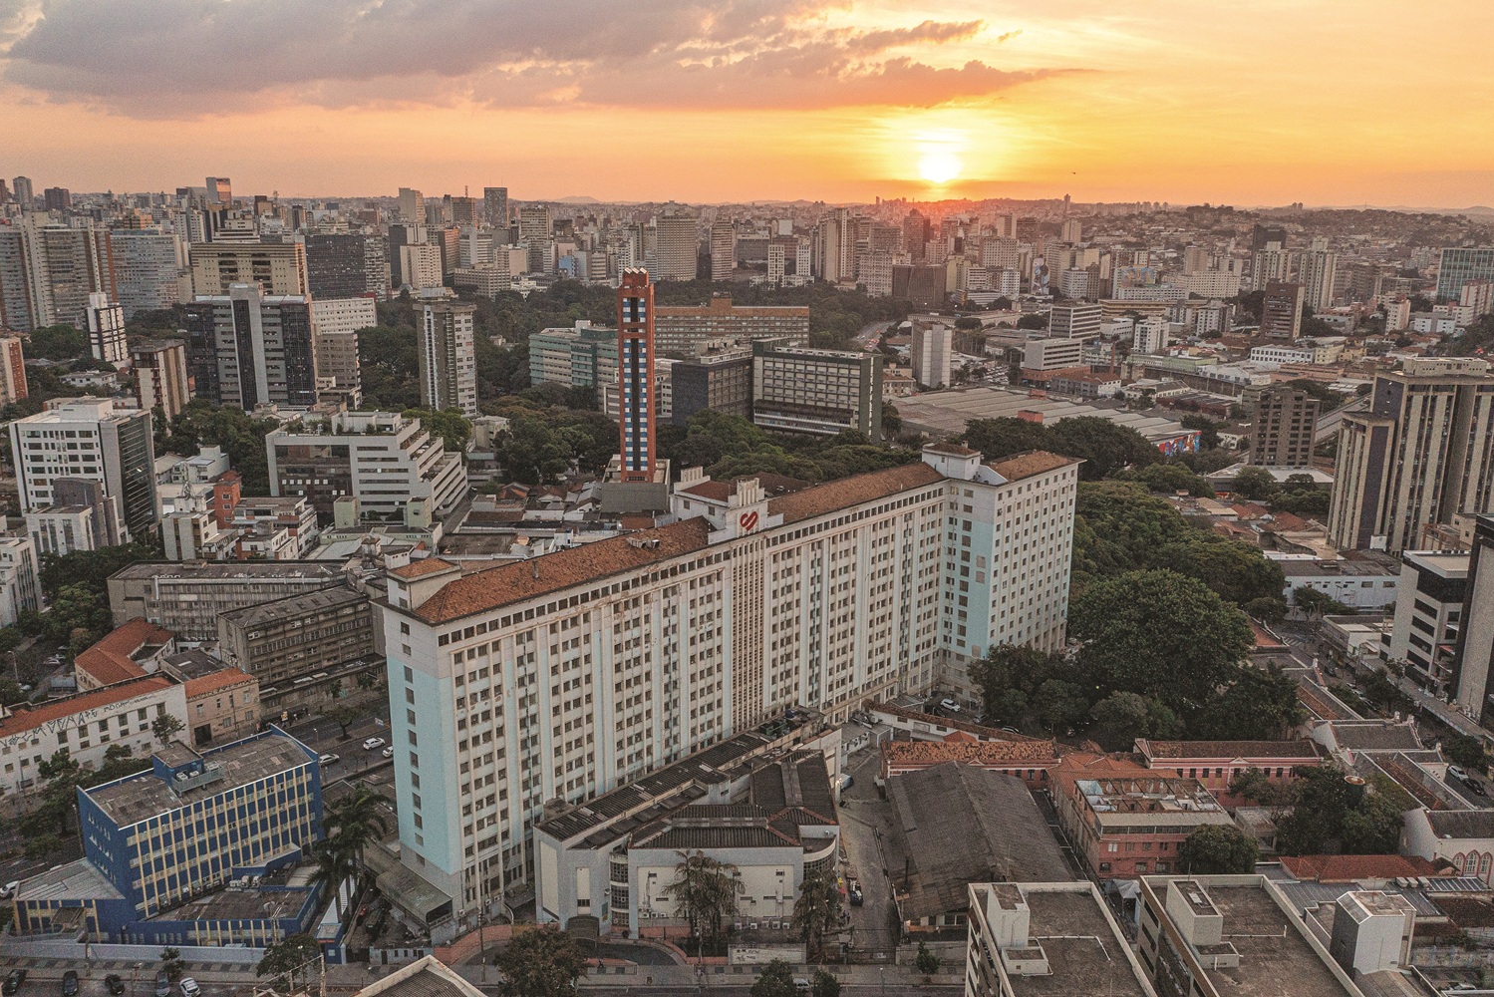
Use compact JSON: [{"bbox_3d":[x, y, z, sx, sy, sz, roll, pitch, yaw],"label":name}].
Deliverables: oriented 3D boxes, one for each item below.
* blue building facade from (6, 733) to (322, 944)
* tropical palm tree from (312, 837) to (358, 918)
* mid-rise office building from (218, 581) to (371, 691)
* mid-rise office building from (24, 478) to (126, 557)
[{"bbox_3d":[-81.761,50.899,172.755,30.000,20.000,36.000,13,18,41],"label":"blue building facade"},{"bbox_3d":[-62.073,57.672,175.400,6.200,12.200,6.000,0,14,0],"label":"tropical palm tree"},{"bbox_3d":[-101.380,32.710,263.150,12.900,18.030,29.000,14,19,43],"label":"mid-rise office building"},{"bbox_3d":[-169.271,7.571,293.656,16.500,22.500,13.500,1,14,5],"label":"mid-rise office building"}]

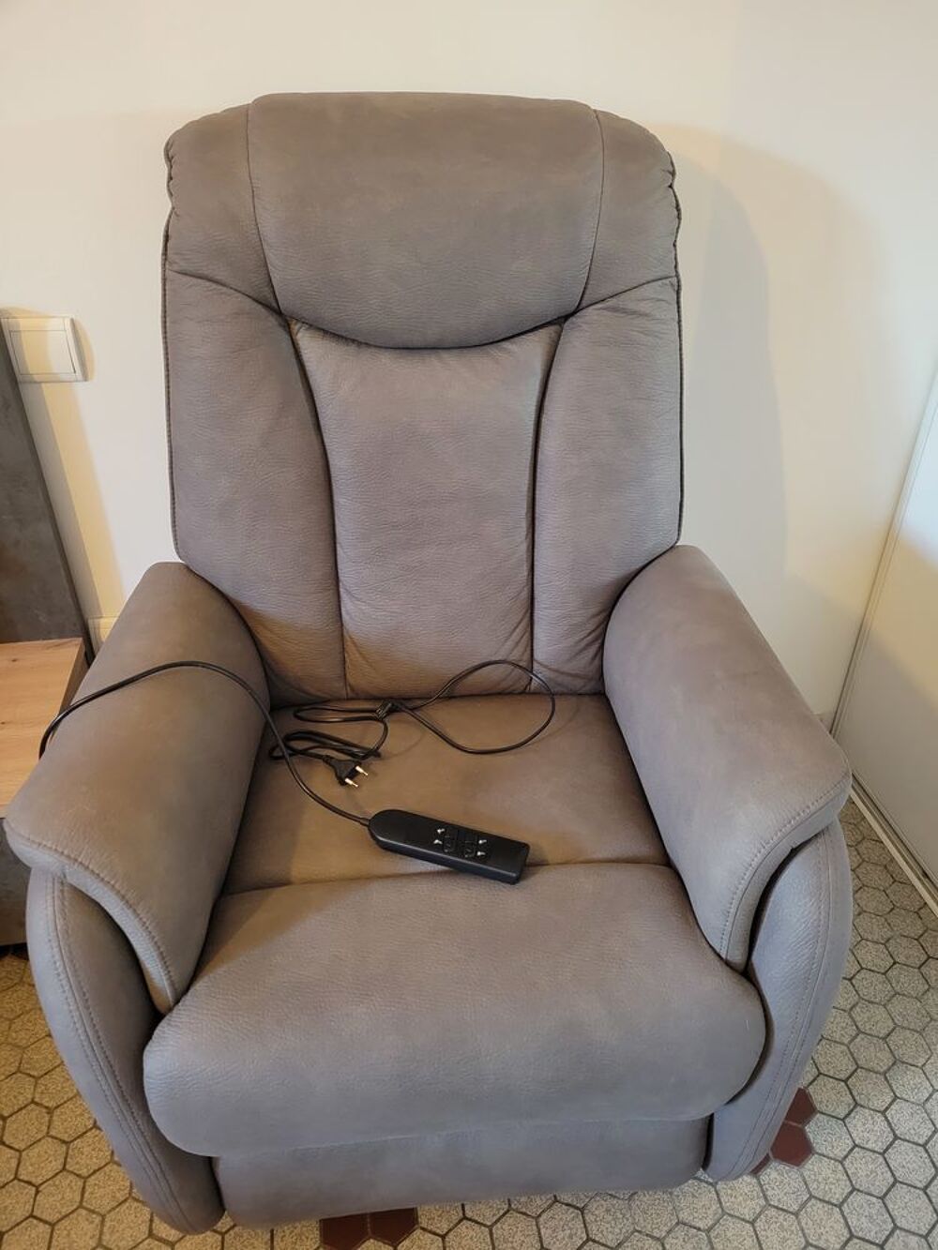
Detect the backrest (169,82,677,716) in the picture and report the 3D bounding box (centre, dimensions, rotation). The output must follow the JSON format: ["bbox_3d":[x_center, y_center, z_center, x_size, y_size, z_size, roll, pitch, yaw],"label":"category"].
[{"bbox_3d":[-0.051,-0.253,1.173,0.590,0.700,0.210,-3,13,-3],"label":"backrest"}]

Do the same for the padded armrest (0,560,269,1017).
[{"bbox_3d":[-0.316,0.135,1.026,0.165,0.225,0.490,-3,30,-3],"label":"padded armrest"}]

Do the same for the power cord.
[{"bbox_3d":[-0.156,0.097,1.021,0.510,0.170,0.250,-3,33,-3],"label":"power cord"}]

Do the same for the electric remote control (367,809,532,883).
[{"bbox_3d":[-0.022,0.222,0.933,0.159,0.024,0.042,11,35,17],"label":"electric remote control"}]

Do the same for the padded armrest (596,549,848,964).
[{"bbox_3d":[0.241,0.104,1.060,0.165,0.225,0.490,-3,30,-3],"label":"padded armrest"}]

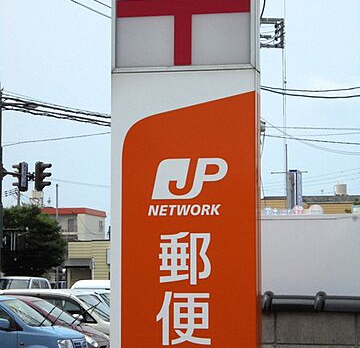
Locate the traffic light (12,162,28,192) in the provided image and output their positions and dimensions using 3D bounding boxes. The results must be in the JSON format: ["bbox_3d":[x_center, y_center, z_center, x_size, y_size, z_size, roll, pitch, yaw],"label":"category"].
[{"bbox_3d":[-6.141,0.135,57.200,0.560,1.150,0.420,-1,-5,12],"label":"traffic light"}]

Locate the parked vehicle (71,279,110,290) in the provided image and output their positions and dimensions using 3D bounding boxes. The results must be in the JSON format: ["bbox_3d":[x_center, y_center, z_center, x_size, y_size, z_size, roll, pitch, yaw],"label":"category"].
[{"bbox_3d":[-0.751,3.660,37.325,4.000,1.950,1.600,-1,-5,13],"label":"parked vehicle"}]

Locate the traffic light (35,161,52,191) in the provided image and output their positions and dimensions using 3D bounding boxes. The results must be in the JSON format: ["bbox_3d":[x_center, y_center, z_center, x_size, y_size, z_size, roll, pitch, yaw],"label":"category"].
[{"bbox_3d":[-5.244,0.065,57.000,0.560,1.150,0.420,-1,-5,12],"label":"traffic light"}]

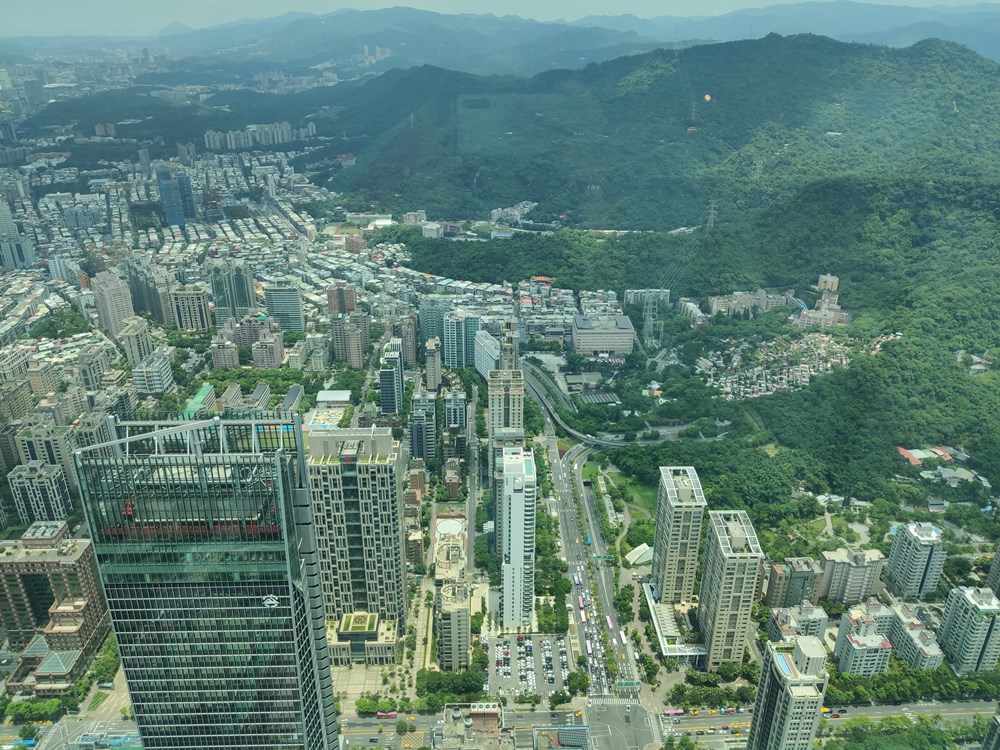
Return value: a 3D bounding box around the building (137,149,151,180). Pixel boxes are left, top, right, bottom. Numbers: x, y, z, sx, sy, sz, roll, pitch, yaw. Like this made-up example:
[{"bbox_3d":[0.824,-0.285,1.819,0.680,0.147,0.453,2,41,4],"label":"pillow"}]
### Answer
[{"bbox_3d":[-974.190,-572.650,2068.520,21.200,86.700,17.700,-11,26,-23],"label":"building"}]

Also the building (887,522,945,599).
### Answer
[{"bbox_3d":[302.190,133.690,542.630,26.200,50.000,24.800,0,24,-1],"label":"building"}]

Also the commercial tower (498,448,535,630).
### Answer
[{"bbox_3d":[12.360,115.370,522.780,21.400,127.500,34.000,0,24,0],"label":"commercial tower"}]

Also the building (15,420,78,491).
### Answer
[{"bbox_3d":[-403.660,73.840,676.620,39.000,64.000,19.000,-1,25,-3],"label":"building"}]

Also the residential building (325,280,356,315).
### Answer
[{"bbox_3d":[-230.900,-112.040,1102.340,37.900,48.300,22.700,0,24,0],"label":"residential building"}]

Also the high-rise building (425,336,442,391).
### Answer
[{"bbox_3d":[-77.210,-12.230,877.750,18.300,52.500,23.800,0,24,-1],"label":"high-rise building"}]

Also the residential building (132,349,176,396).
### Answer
[{"bbox_3d":[-397.420,-2.020,874.320,29.700,35.100,61.400,0,24,-1],"label":"residential building"}]

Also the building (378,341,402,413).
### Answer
[{"bbox_3d":[-118.800,1.400,828.500,20.800,75.200,37.600,0,24,0],"label":"building"}]

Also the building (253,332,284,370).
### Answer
[{"bbox_3d":[-288.760,-28.990,937.030,28.600,36.000,31.000,-1,25,-2],"label":"building"}]

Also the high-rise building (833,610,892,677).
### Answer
[{"bbox_3d":[239.460,176.990,493.610,28.000,39.000,31.000,0,25,0],"label":"high-rise building"}]

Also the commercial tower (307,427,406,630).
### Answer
[{"bbox_3d":[-91.090,104.820,497.210,54.500,152.000,32.700,0,24,-1],"label":"commercial tower"}]

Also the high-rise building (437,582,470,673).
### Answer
[{"bbox_3d":[-29.450,165.740,495.030,18.800,54.000,25.000,0,25,-2],"label":"high-rise building"}]

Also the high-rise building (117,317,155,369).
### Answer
[{"bbox_3d":[-462.660,-40.430,953.230,29.600,43.500,55.300,-2,24,-5],"label":"high-rise building"}]

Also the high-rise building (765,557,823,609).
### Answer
[{"bbox_3d":[208.440,149.330,534.520,35.100,33.700,15.800,0,24,-1],"label":"high-rise building"}]

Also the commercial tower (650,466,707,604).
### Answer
[{"bbox_3d":[127.770,118.490,542.210,24.300,91.100,49.500,1,24,1],"label":"commercial tower"}]

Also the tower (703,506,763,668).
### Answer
[{"bbox_3d":[149.250,144.080,496.500,22.600,95.000,45.000,1,25,2],"label":"tower"}]

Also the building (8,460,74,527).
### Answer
[{"bbox_3d":[-388.880,99.480,637.700,35.000,50.000,17.000,-2,25,-5],"label":"building"}]

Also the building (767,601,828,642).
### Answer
[{"bbox_3d":[203.480,176.290,503.940,37.000,25.000,38.000,0,24,0],"label":"building"}]

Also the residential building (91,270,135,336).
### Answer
[{"bbox_3d":[-529.700,-96.640,1035.750,31.000,73.000,56.000,-19,31,-37],"label":"residential building"}]

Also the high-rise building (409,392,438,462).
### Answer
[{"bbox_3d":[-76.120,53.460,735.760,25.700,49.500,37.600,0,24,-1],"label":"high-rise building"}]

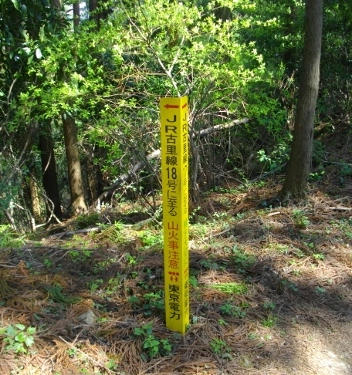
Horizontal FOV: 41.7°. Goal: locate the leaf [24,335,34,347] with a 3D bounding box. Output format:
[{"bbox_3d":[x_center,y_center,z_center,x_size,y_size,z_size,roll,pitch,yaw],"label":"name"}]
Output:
[{"bbox_3d":[-0.639,0.669,2.020,0.045,0.020,0.055,-1,19,0],"label":"leaf"}]

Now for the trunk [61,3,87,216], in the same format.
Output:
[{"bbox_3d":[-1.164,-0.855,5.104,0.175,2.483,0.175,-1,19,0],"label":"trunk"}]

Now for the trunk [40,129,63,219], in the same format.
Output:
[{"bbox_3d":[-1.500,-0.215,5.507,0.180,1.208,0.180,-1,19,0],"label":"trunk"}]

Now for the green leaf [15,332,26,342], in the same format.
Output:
[{"bbox_3d":[-0.682,0.659,2.030,0.048,0.020,0.055,-1,19,0],"label":"green leaf"}]

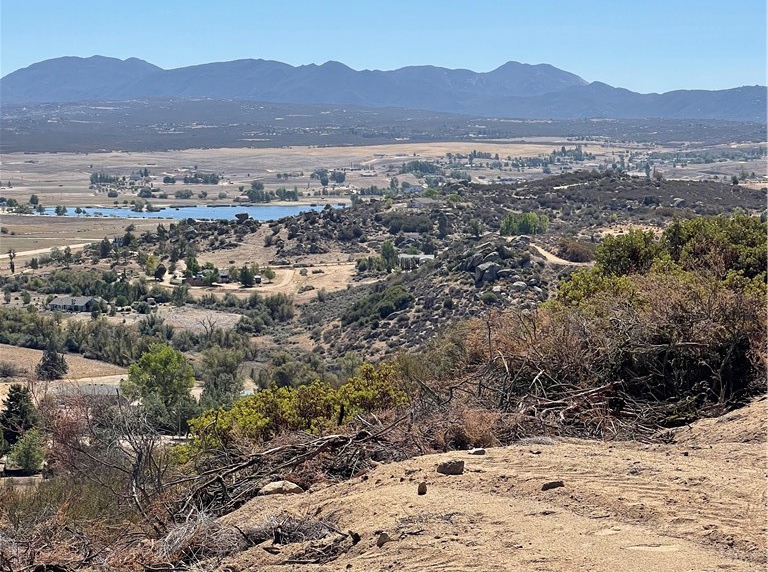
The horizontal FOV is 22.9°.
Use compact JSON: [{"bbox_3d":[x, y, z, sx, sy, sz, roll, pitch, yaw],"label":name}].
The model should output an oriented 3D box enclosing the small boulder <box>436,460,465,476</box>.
[{"bbox_3d":[0.407,1.107,11.500,0.160,0.078,0.110,-1,5,-6],"label":"small boulder"}]

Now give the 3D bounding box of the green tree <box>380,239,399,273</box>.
[{"bbox_3d":[2.469,-13.245,850.000,7.400,14.200,7.400,0,5,0],"label":"green tree"}]

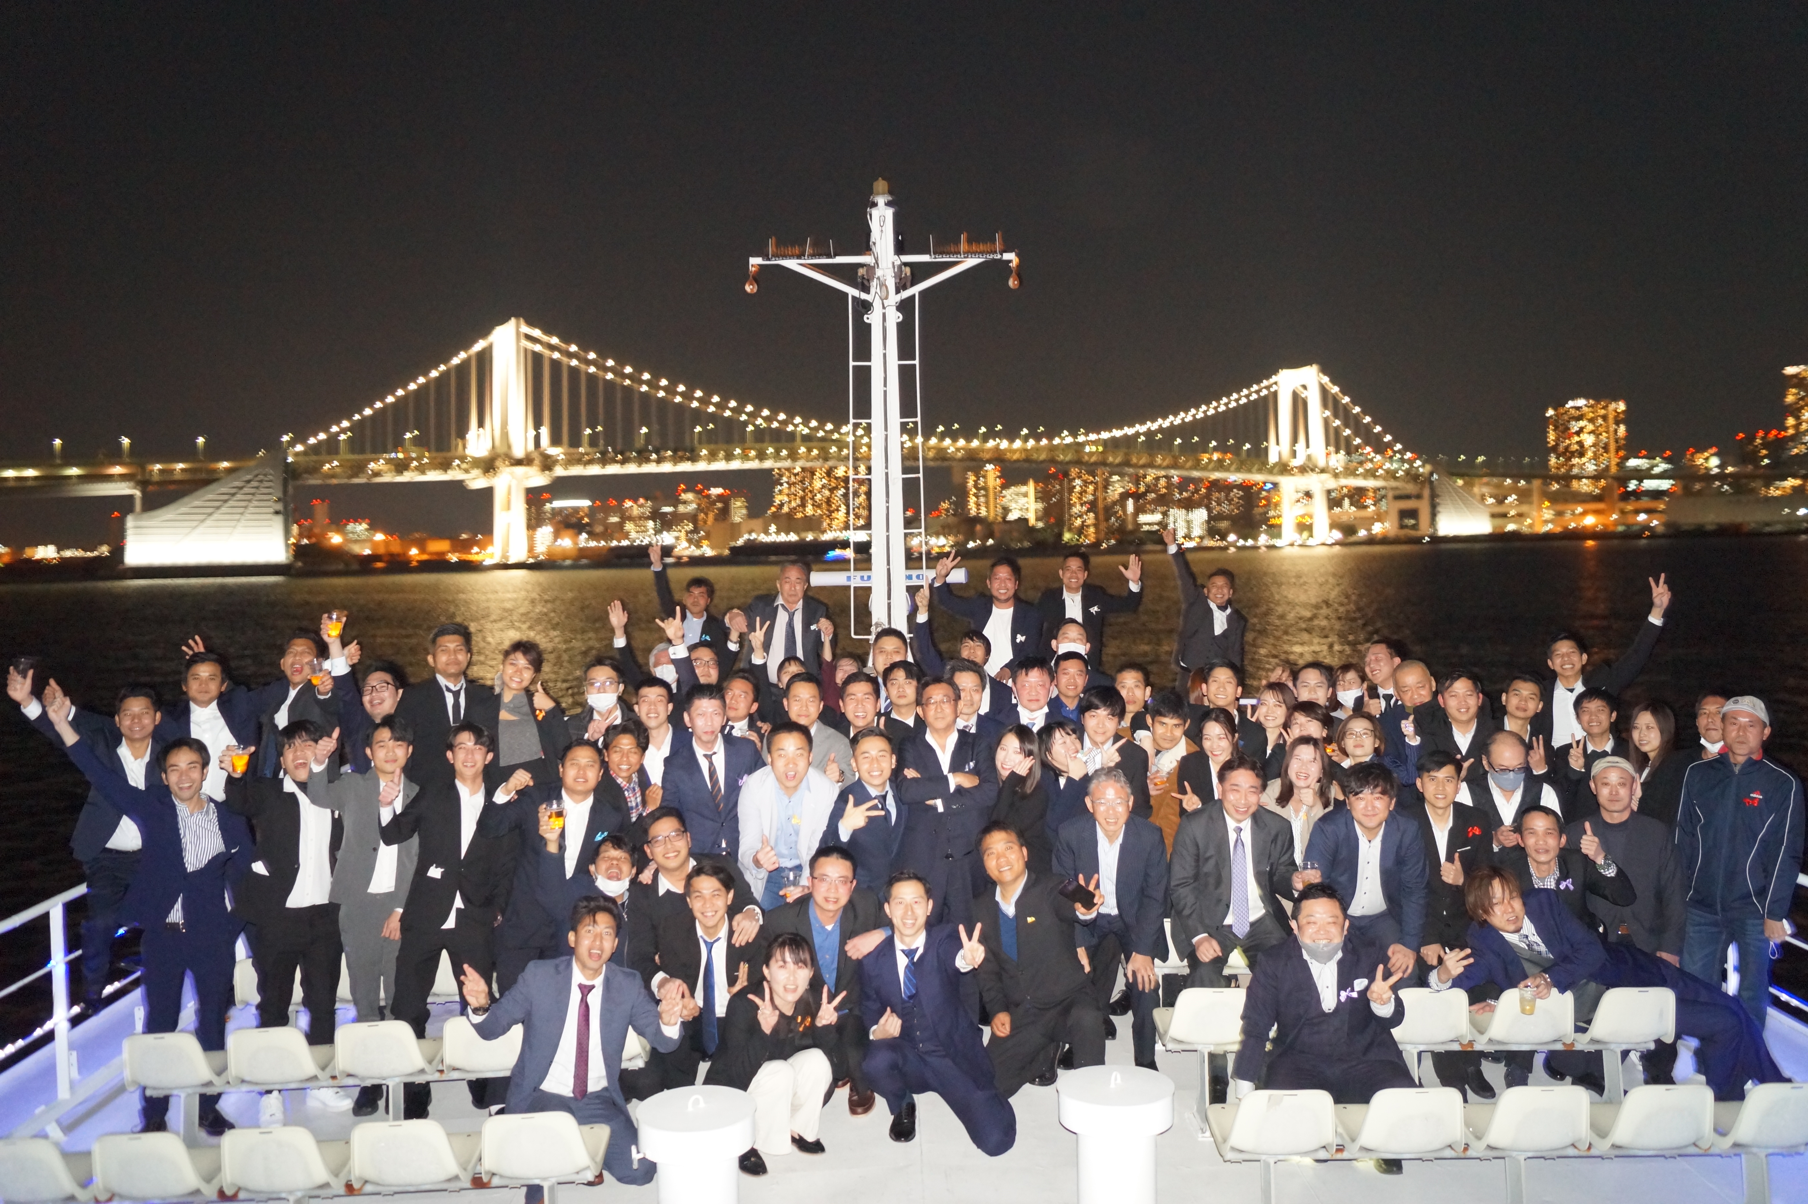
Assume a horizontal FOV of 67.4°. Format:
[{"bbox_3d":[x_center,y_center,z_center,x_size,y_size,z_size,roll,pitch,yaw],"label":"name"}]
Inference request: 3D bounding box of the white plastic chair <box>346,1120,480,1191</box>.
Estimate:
[{"bbox_3d":[-1.592,1.759,4.458,0.410,0.330,0.480,-1,2,-2],"label":"white plastic chair"}]

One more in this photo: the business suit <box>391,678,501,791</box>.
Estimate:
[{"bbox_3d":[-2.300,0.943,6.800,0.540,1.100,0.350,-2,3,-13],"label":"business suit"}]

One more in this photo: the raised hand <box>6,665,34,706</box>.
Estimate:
[{"bbox_3d":[-4.281,0.403,6.550,0.110,0.180,0.100,-21,6,-23],"label":"raised hand"}]

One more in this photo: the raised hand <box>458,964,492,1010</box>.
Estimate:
[{"bbox_3d":[-1.560,1.400,4.930,0.115,0.175,0.090,-2,3,-17],"label":"raised hand"}]

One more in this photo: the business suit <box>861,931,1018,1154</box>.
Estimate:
[{"bbox_3d":[0.145,1.796,5.680,0.660,0.840,0.620,-1,2,3],"label":"business suit"}]

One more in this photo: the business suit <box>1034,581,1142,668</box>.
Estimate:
[{"bbox_3d":[1.165,0.199,8.700,0.680,0.660,0.360,-1,2,6],"label":"business suit"}]

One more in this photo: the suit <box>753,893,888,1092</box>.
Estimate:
[{"bbox_3d":[-0.352,1.686,5.780,0.560,0.900,0.580,-1,3,-2],"label":"suit"}]

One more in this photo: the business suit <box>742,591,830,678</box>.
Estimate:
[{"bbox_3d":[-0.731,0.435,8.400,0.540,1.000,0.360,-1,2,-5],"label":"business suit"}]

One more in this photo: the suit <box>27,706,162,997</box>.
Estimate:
[{"bbox_3d":[-3.799,1.250,6.400,0.660,1.460,0.400,-2,3,-23],"label":"suit"}]

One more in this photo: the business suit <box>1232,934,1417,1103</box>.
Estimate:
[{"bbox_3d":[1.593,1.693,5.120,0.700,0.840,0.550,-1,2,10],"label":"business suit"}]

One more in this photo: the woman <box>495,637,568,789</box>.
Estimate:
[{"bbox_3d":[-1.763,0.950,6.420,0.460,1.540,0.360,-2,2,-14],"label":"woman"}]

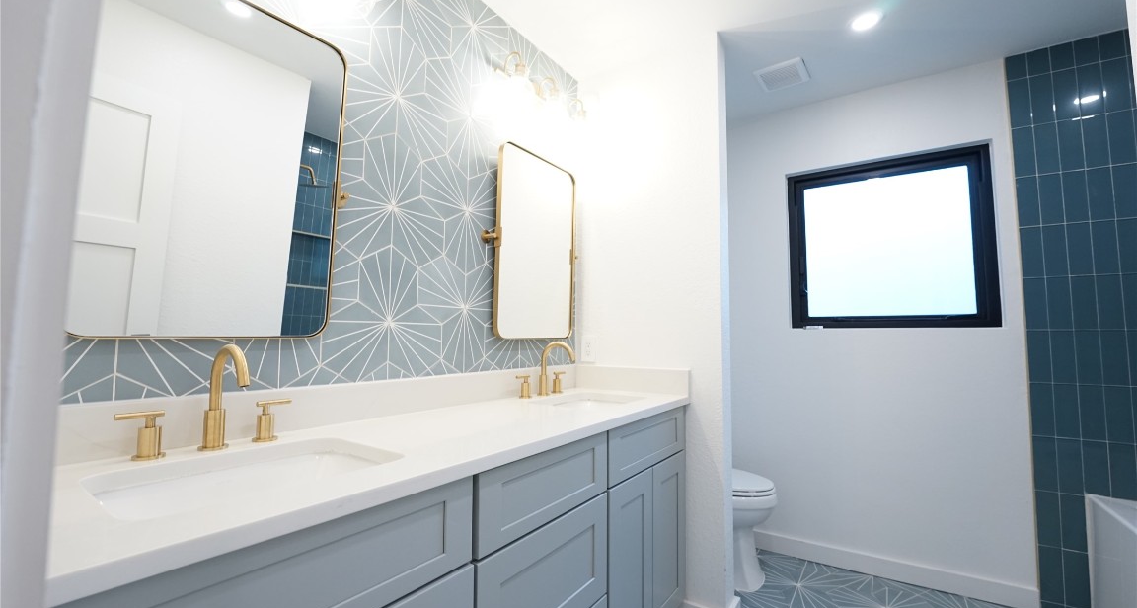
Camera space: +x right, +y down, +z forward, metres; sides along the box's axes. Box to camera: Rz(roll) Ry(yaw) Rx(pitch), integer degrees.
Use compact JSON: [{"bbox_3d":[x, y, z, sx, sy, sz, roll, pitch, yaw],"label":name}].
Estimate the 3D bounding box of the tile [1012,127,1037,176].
[{"bbox_3d":[2.055,-0.684,1.996,0.074,0.228,0.010,-2,-6,35],"label":"tile"}]

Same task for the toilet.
[{"bbox_3d":[0.672,0.961,2.266,0.750,0.740,0.410,-2,-5,35],"label":"toilet"}]

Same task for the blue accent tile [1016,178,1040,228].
[{"bbox_3d":[2.053,-0.456,1.977,0.074,0.228,0.010,-2,-6,35],"label":"blue accent tile"}]

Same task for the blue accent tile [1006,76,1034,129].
[{"bbox_3d":[2.066,-0.915,2.025,0.071,0.226,0.010,-2,-5,32],"label":"blue accent tile"}]

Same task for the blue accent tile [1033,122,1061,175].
[{"bbox_3d":[2.127,-0.687,1.967,0.072,0.226,0.010,-2,-5,32],"label":"blue accent tile"}]

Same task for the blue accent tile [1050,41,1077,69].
[{"bbox_3d":[2.174,-1.083,1.949,0.074,0.115,0.010,-2,-6,35],"label":"blue accent tile"}]

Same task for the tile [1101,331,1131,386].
[{"bbox_3d":[2.244,0.221,1.818,0.072,0.226,0.010,-2,-5,32],"label":"tile"}]

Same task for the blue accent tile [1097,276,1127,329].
[{"bbox_3d":[2.229,-0.006,1.820,0.075,0.229,0.010,-2,-5,35],"label":"blue accent tile"}]

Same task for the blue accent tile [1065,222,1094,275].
[{"bbox_3d":[2.168,-0.233,1.877,0.074,0.228,0.010,-2,-6,35],"label":"blue accent tile"}]

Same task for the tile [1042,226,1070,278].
[{"bbox_3d":[2.110,-0.231,1.918,0.074,0.228,0.010,-2,-6,35],"label":"tile"}]

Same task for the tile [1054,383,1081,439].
[{"bbox_3d":[2.102,0.453,1.866,0.075,0.229,0.010,-2,-5,35],"label":"tile"}]

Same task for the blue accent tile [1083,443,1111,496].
[{"bbox_3d":[2.160,0.677,1.812,0.075,0.229,0.010,-2,-5,35],"label":"blue accent tile"}]

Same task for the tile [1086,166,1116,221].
[{"bbox_3d":[2.250,-0.464,1.871,0.072,0.226,0.010,-2,-5,32],"label":"tile"}]

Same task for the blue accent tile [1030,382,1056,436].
[{"bbox_3d":[2.056,0.459,1.917,0.071,0.226,0.010,-2,-5,32],"label":"blue accent tile"}]

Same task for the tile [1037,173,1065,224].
[{"bbox_3d":[2.111,-0.456,1.935,0.075,0.229,0.010,-2,-5,35],"label":"tile"}]

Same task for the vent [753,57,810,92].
[{"bbox_3d":[1.054,-1.132,2.177,0.205,0.022,0.220,-2,-5,32],"label":"vent"}]

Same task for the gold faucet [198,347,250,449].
[{"bbox_3d":[-0.685,0.187,0.892,0.166,0.216,0.056,-2,-5,35],"label":"gold faucet"}]

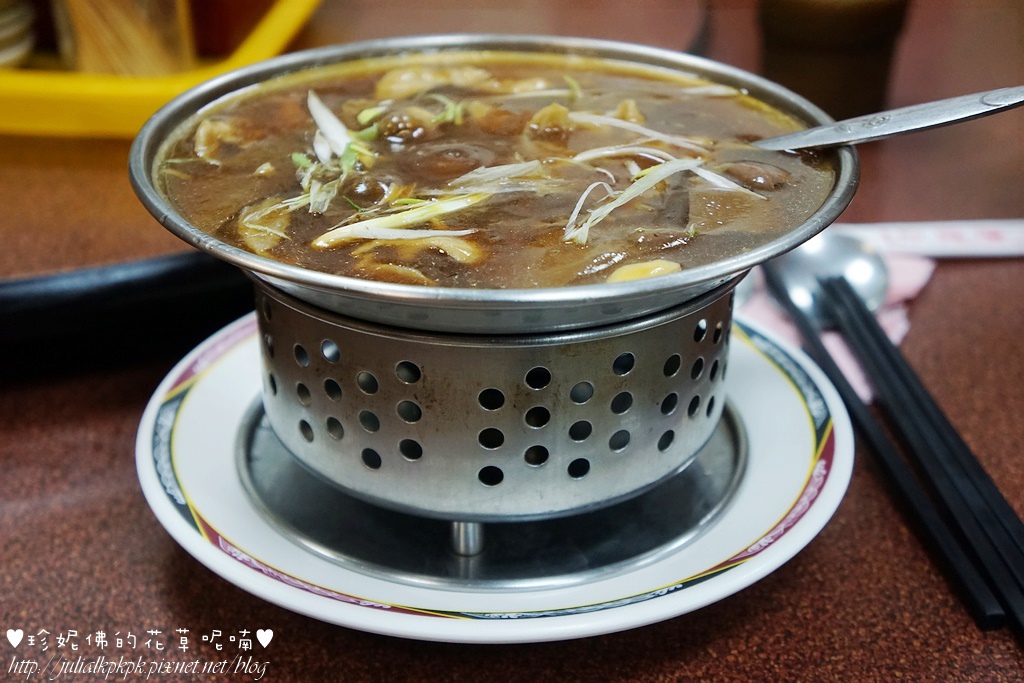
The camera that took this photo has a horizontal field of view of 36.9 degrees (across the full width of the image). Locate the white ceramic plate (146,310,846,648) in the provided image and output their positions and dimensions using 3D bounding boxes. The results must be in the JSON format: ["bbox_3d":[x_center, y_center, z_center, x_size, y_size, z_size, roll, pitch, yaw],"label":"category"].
[{"bbox_3d":[-0.006,0.035,0.534,0.242,0.022,0.242,0,29,0],"label":"white ceramic plate"}]

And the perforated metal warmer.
[{"bbox_3d":[-0.005,-0.013,0.508,0.162,0.067,0.162,0,29,0],"label":"perforated metal warmer"}]

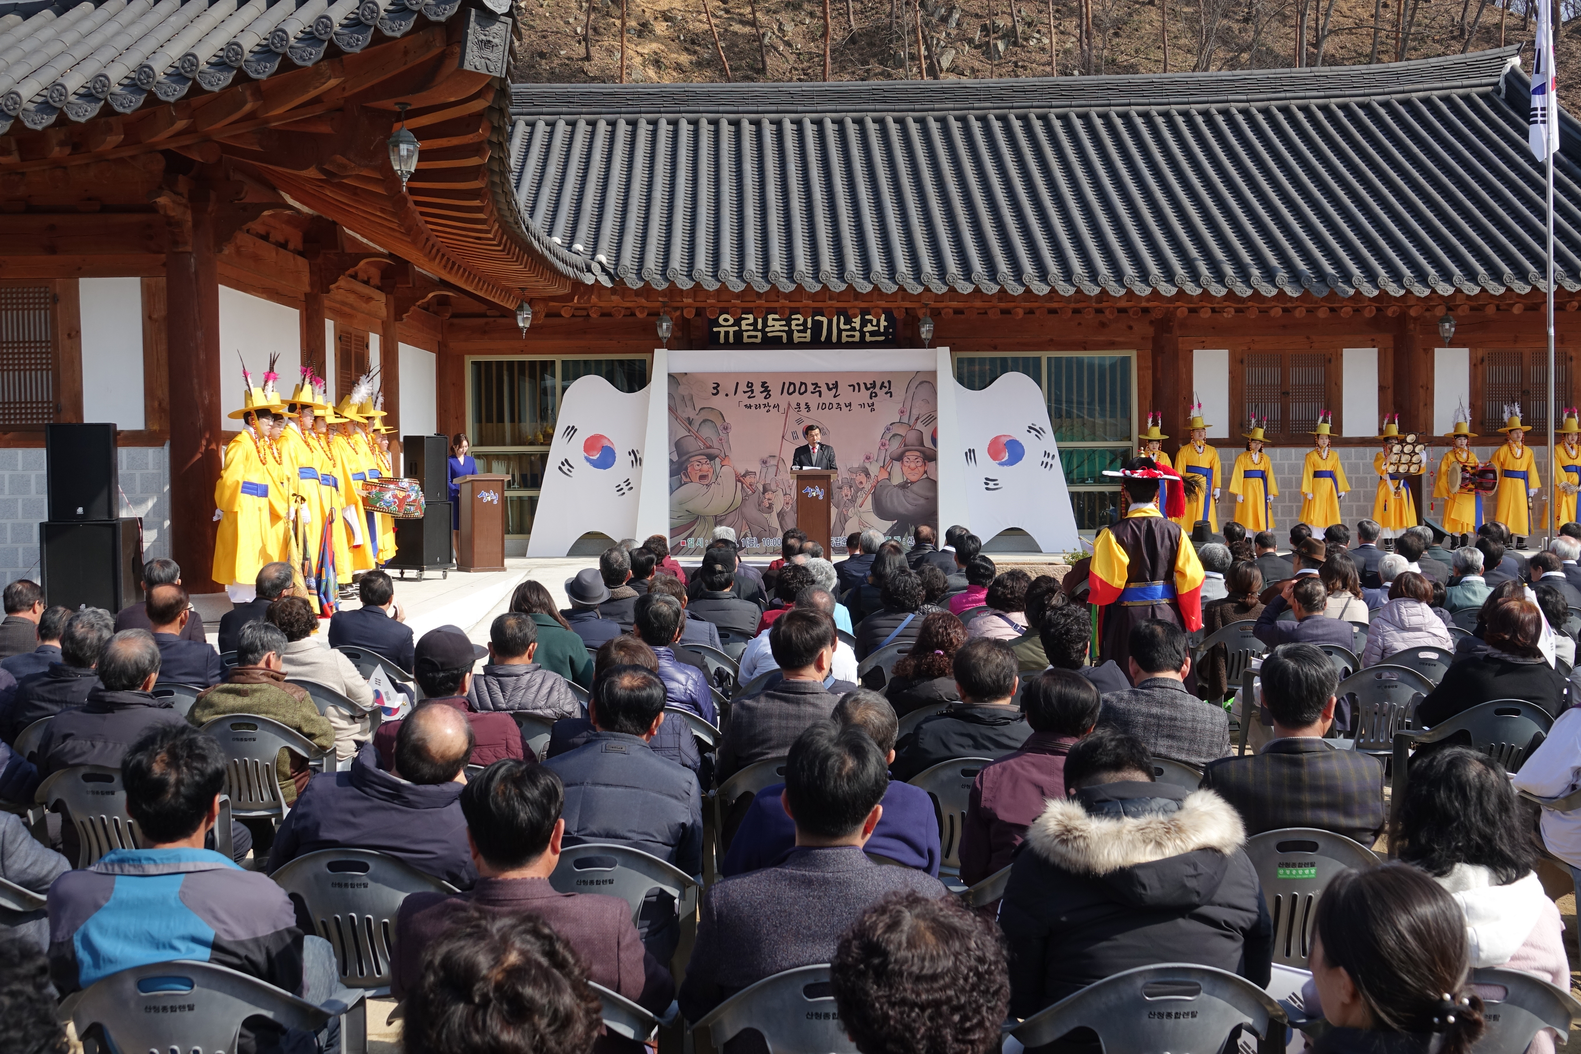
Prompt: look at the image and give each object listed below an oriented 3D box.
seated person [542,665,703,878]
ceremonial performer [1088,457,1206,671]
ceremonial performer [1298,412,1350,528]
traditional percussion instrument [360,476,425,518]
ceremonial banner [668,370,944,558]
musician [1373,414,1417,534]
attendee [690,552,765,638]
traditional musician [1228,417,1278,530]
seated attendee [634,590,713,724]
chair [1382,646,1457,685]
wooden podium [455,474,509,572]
[{"bbox_3d":[-0.421,0.938,4.545,0.500,1.220,0.780,-1,2,0],"label":"seated person"},{"bbox_3d":[1.805,0.513,8.672,0.600,1.800,0.460,-1,2,0],"label":"ceremonial performer"},{"bbox_3d":[7.324,-0.599,23.495,0.680,1.880,0.450,0,2,7],"label":"ceremonial performer"},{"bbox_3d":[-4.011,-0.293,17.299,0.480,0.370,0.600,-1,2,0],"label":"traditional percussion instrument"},{"bbox_3d":[0.168,-0.846,22.784,3.590,2.461,0.150,0,2,0],"label":"ceremonial banner"},{"bbox_3d":[8.092,-0.583,22.870,0.620,1.800,0.500,-1,2,-1],"label":"musician"},{"bbox_3d":[-0.416,0.783,11.177,0.520,1.280,0.780,-1,2,2],"label":"attendee"},{"bbox_3d":[6.308,-0.578,23.384,0.660,1.810,0.450,0,2,0],"label":"traditional musician"},{"bbox_3d":[-0.515,0.900,7.211,0.520,1.250,0.780,0,2,0],"label":"seated attendee"},{"bbox_3d":[3.270,0.984,8.958,0.560,0.810,0.560,-1,2,-2],"label":"chair"},{"bbox_3d":[-3.644,-0.056,20.336,0.550,1.140,0.500,-2,2,-30],"label":"wooden podium"}]

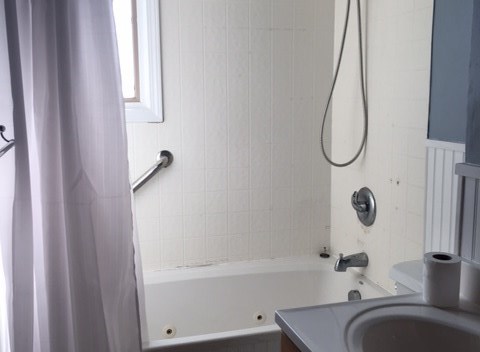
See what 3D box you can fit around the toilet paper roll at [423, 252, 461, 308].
[{"bbox_3d":[0.476,0.244,1.264,0.081,0.104,0.081,0,9,0],"label":"toilet paper roll"}]

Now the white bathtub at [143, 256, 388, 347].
[{"bbox_3d":[-0.154,0.721,2.202,1.520,0.460,0.770,-3,9,-16],"label":"white bathtub"}]

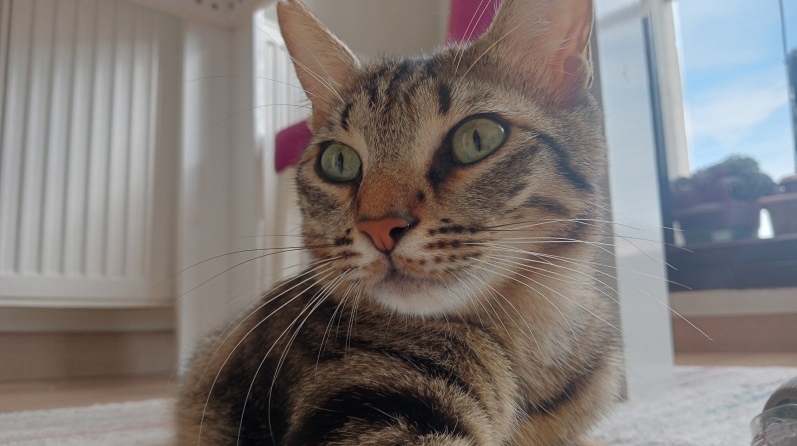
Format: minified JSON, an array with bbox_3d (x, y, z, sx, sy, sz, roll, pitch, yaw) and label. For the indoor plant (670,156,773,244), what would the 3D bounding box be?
[{"bbox_3d":[1.054,-0.073,2.100,0.310,0.270,0.260,-3,-9,10],"label":"indoor plant"}]

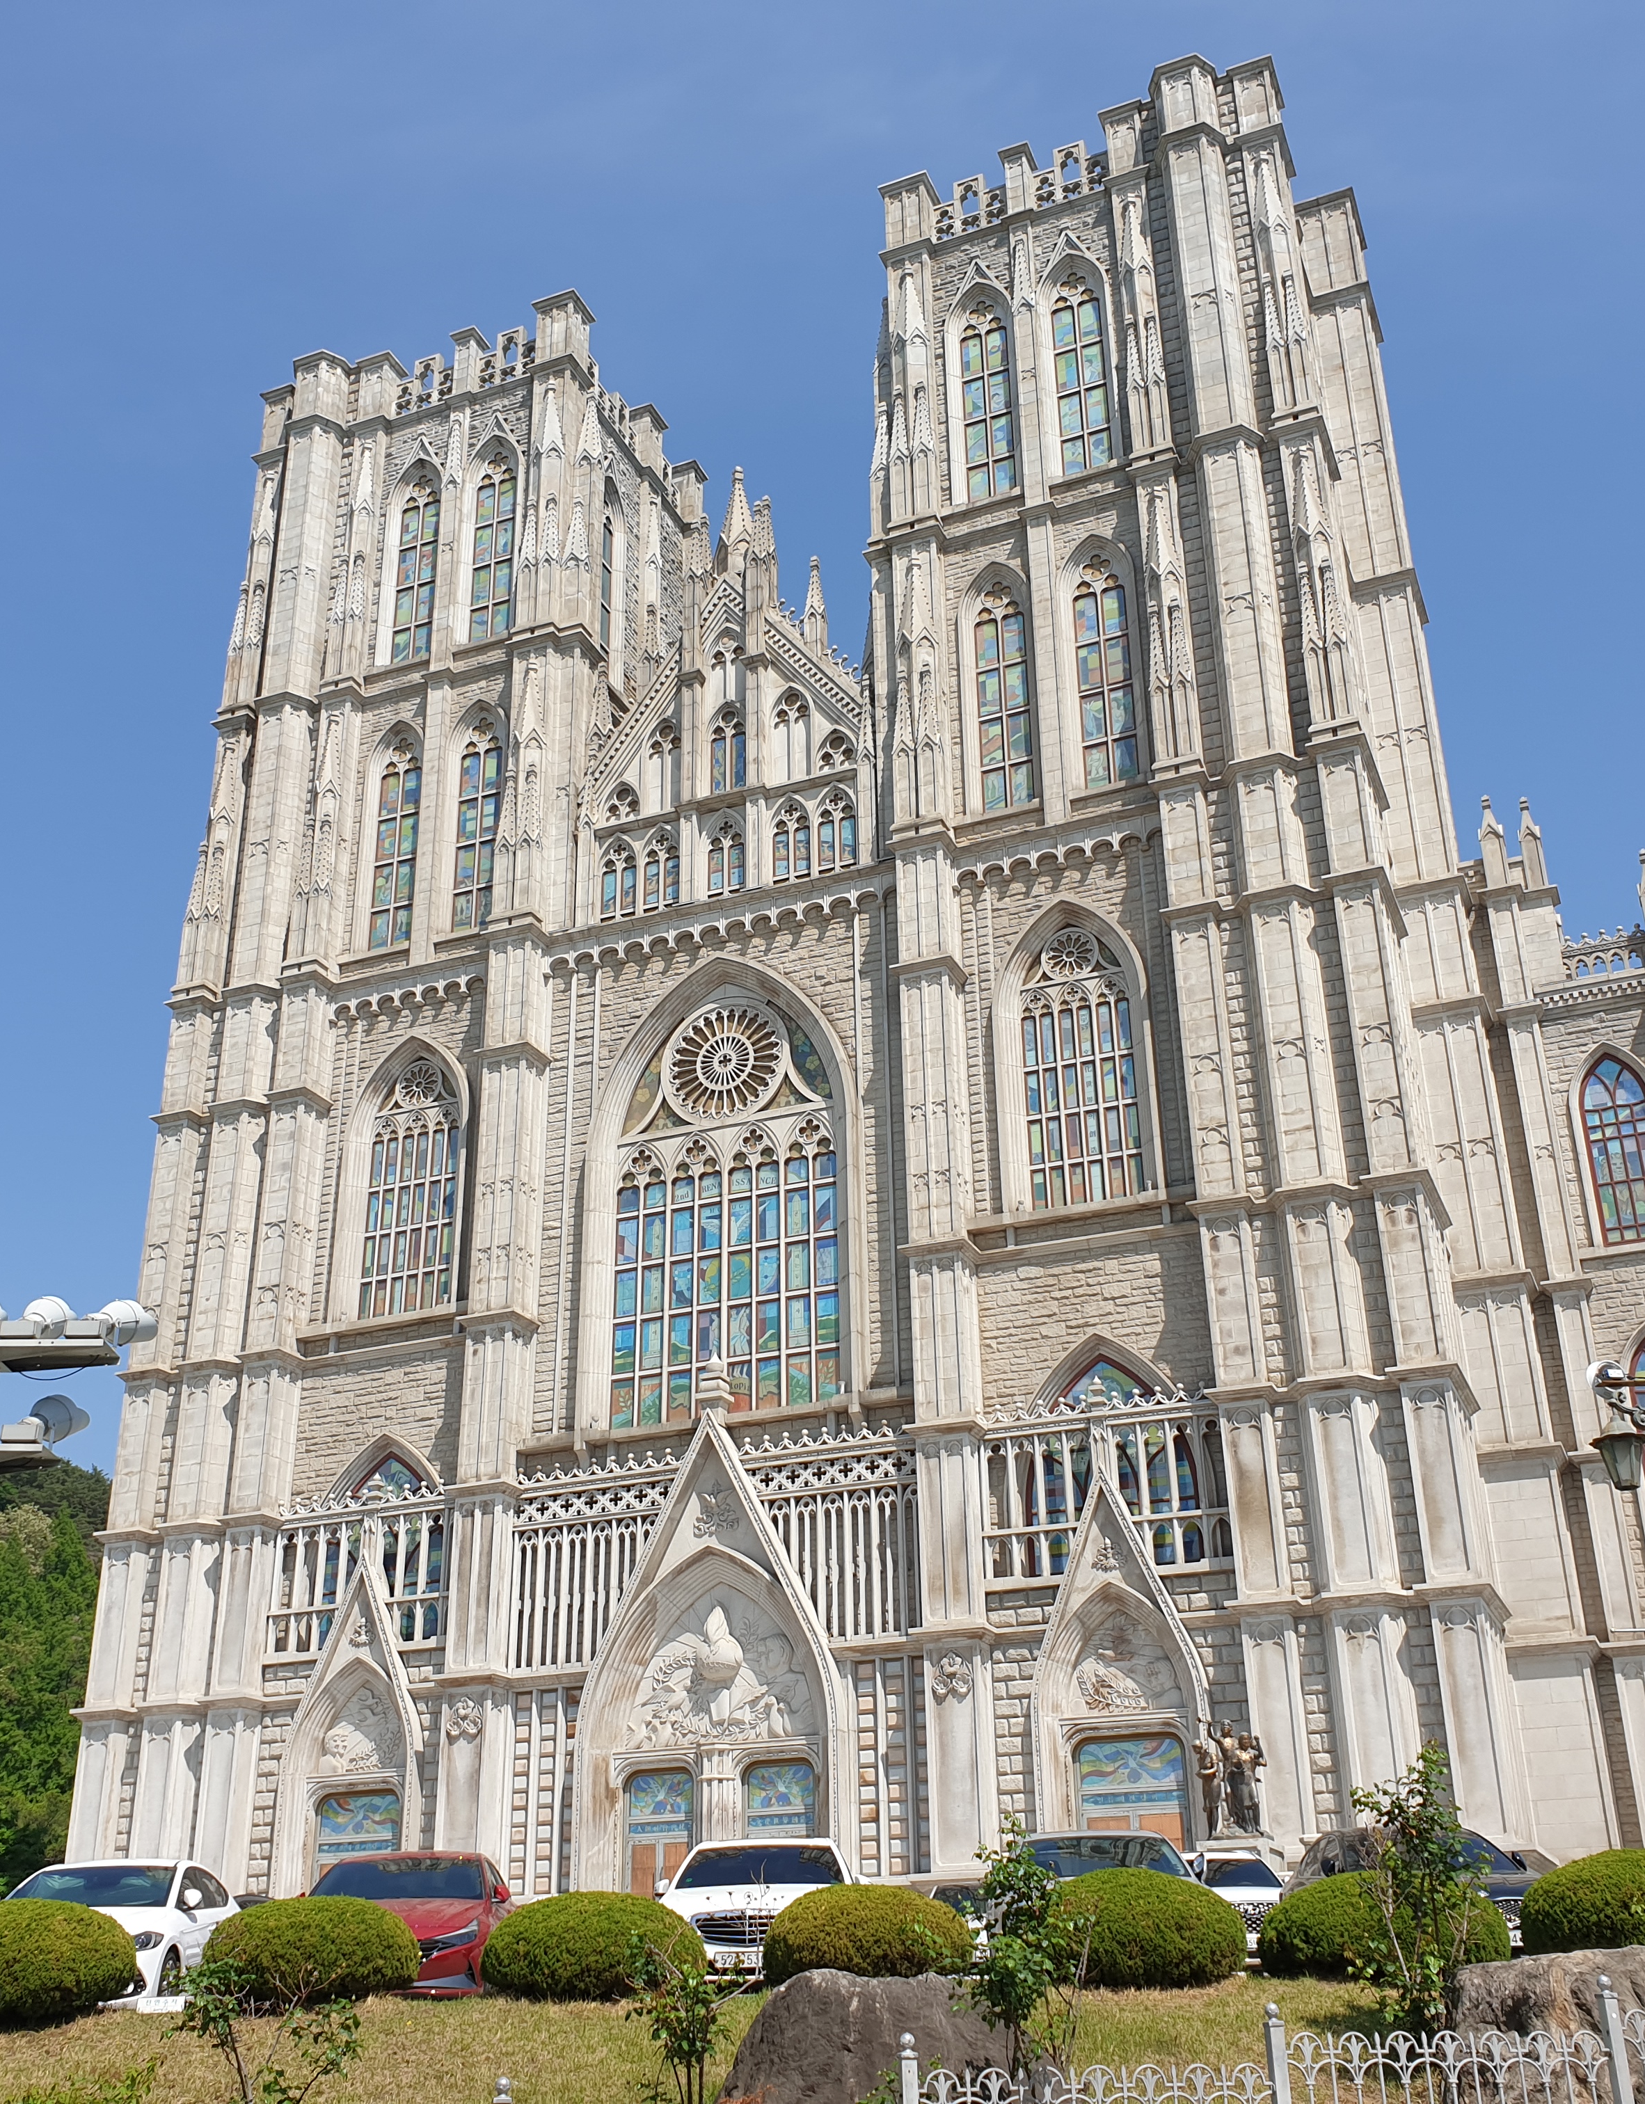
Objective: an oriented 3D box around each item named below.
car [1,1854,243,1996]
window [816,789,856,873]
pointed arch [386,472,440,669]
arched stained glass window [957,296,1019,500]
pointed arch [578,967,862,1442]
[{"bbox_3d":[-6.810,8.542,20.263,1.860,1.440,4.570,0,-25,-2],"label":"car"},{"bbox_3d":[0.436,-6.750,63.519,1.260,2.858,0.400,-11,-27,20],"label":"window"},{"bbox_3d":[-13.723,-16.540,71.657,1.792,7.707,0.500,-11,-27,21],"label":"pointed arch"},{"bbox_3d":[4.872,-19.473,62.489,1.550,7.360,0.350,-11,-26,21],"label":"arched stained glass window"},{"bbox_3d":[-2.714,3.668,58.089,8.110,13.760,0.700,-11,-27,21],"label":"pointed arch"}]

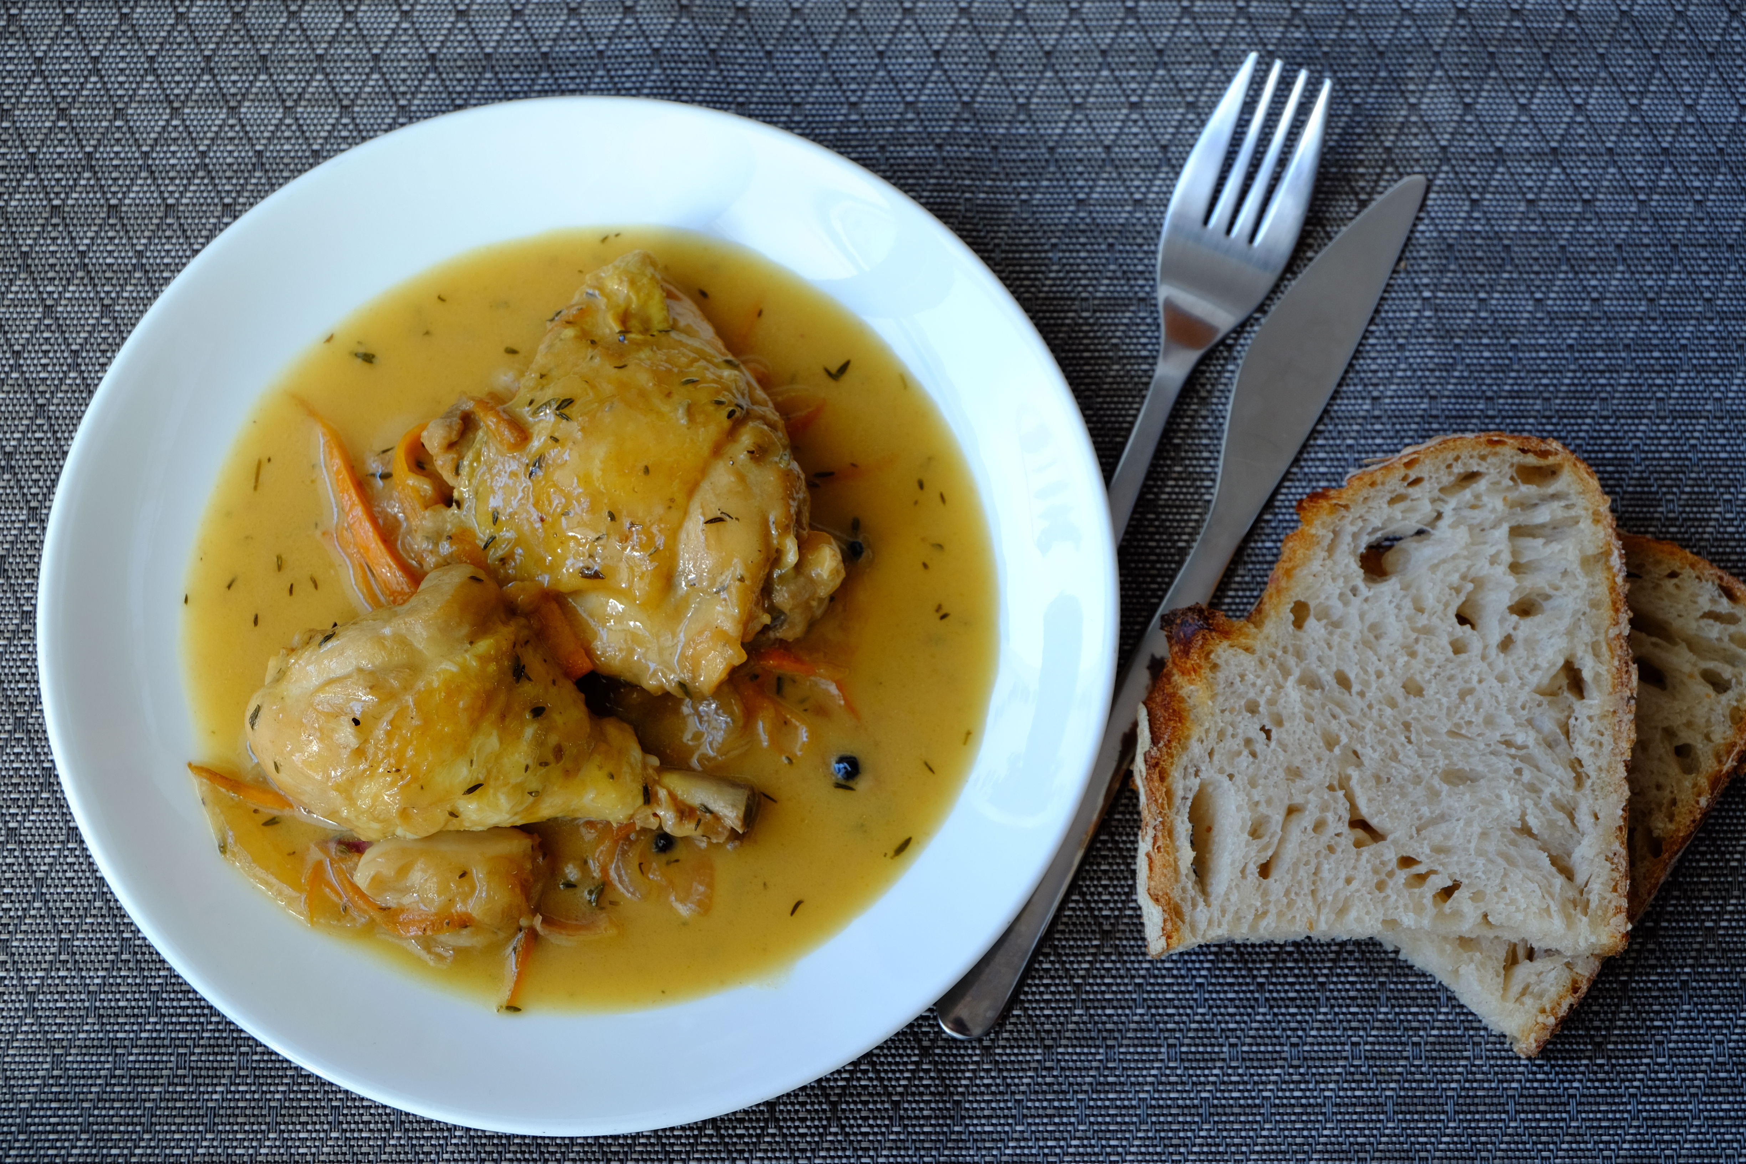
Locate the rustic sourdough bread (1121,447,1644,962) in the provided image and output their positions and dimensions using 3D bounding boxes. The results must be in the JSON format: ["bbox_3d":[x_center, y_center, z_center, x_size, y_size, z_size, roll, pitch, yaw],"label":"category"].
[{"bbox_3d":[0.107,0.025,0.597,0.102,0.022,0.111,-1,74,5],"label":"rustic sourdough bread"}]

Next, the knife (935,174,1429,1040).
[{"bbox_3d":[0.068,-0.001,0.620,0.022,0.007,0.226,27,75,6],"label":"knife"}]

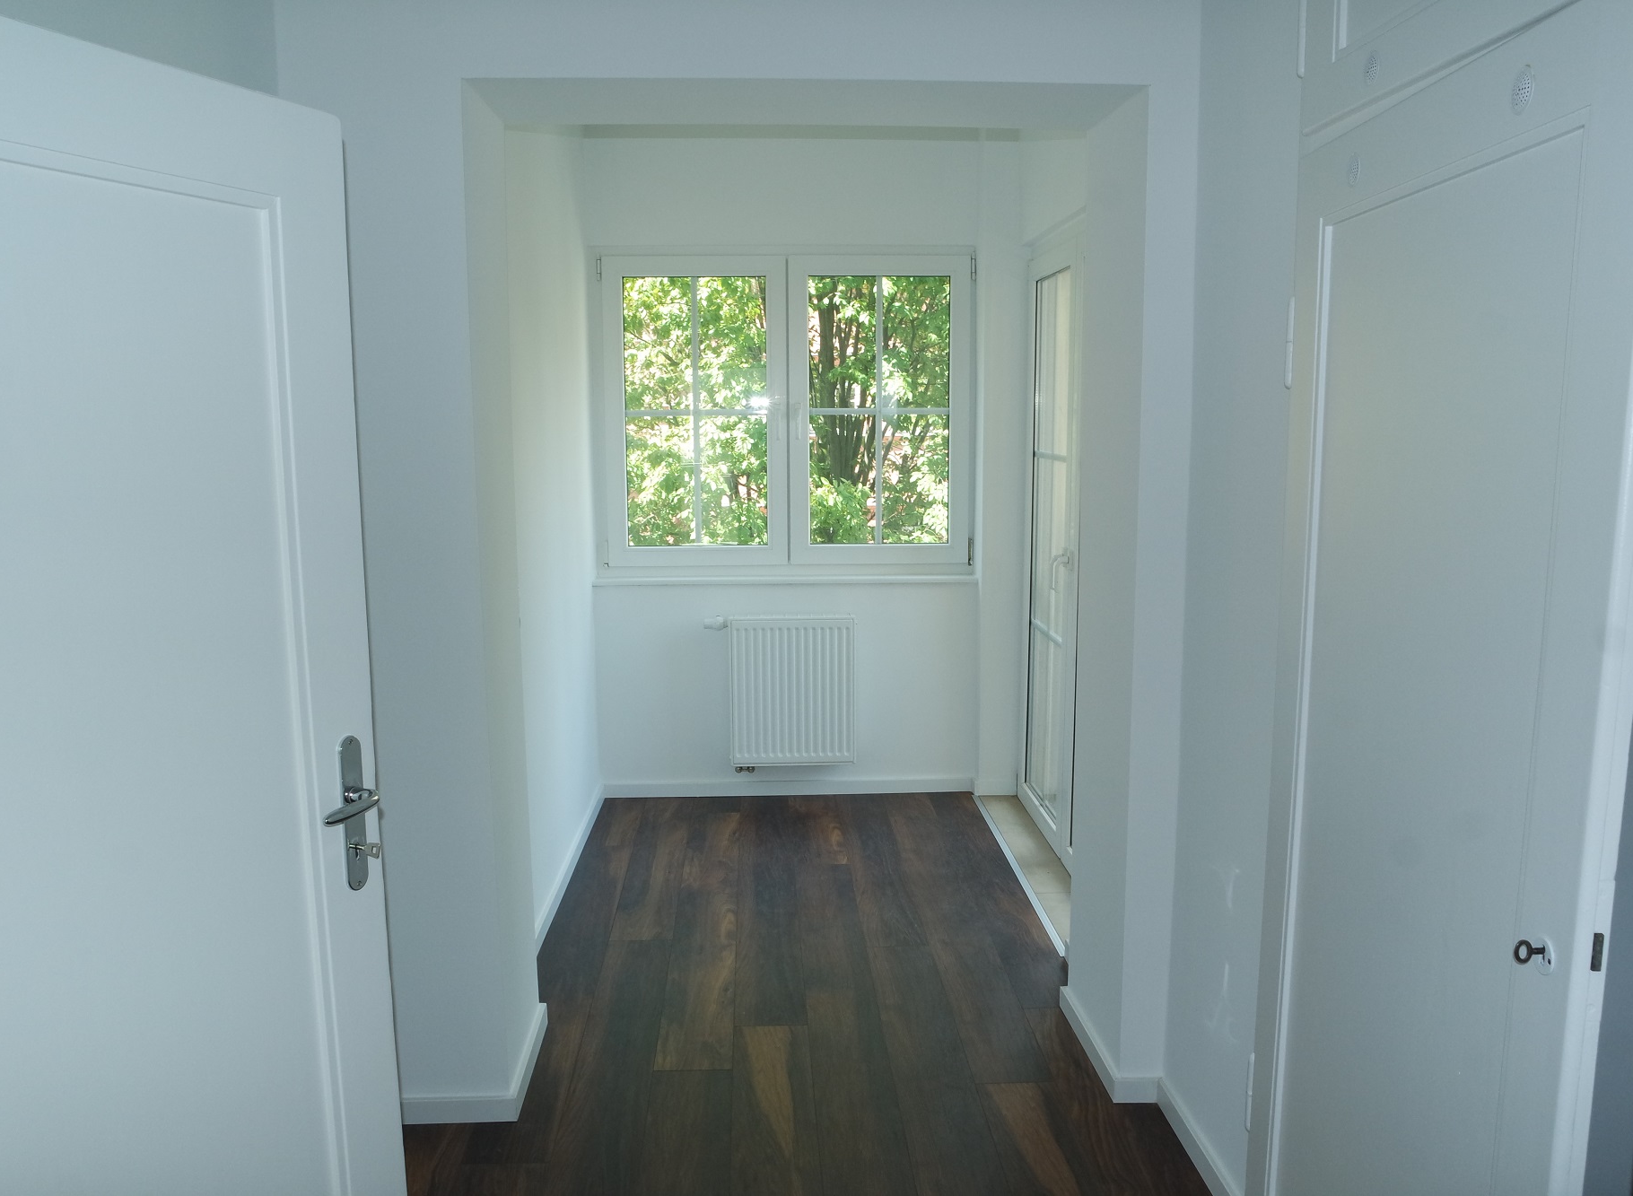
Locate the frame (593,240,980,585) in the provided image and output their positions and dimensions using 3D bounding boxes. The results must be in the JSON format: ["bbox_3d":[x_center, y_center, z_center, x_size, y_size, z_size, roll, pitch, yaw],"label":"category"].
[{"bbox_3d":[-0.098,-0.736,4.864,1.482,1.270,0.080,-1,8,-3],"label":"frame"}]

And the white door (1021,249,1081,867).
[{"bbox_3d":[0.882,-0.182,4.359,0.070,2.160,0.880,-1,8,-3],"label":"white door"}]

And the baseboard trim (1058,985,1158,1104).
[{"bbox_3d":[0.715,1.089,2.952,0.105,0.060,0.462,-1,8,-3],"label":"baseboard trim"}]

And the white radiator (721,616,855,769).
[{"bbox_3d":[-0.093,0.369,4.836,0.500,0.600,0.100,-1,8,-3],"label":"white radiator"}]

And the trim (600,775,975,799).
[{"bbox_3d":[-0.111,0.792,4.980,1.528,0.060,0.018,-1,8,-3],"label":"trim"}]

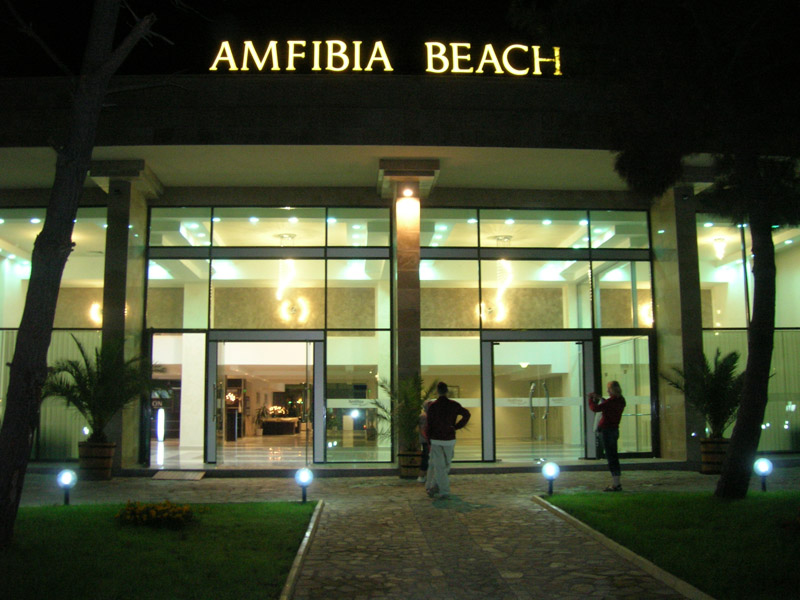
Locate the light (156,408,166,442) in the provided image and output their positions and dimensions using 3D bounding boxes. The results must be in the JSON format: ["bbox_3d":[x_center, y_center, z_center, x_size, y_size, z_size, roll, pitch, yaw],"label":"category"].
[{"bbox_3d":[-6.873,3.605,22.623,0.230,0.953,0.230,0,-7,-3],"label":"light"}]

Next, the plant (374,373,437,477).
[{"bbox_3d":[0.110,2.284,14.263,1.146,1.857,1.050,0,-6,-3],"label":"plant"}]

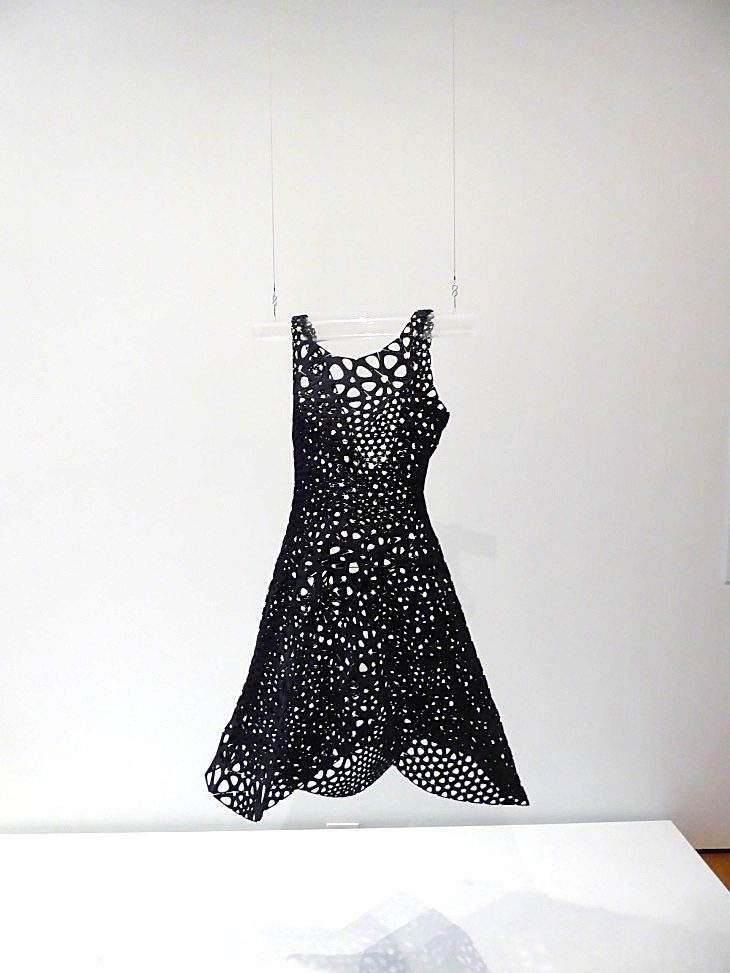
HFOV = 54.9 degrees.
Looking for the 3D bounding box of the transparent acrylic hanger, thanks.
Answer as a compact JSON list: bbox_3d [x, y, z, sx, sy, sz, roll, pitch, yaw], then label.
[{"bbox_3d":[-0.010,-0.307,1.372,0.439,0.034,0.032,0,4,12],"label":"transparent acrylic hanger"}]

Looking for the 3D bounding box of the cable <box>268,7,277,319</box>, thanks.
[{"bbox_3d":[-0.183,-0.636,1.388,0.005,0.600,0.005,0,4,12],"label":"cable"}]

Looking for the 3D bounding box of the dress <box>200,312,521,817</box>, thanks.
[{"bbox_3d":[-0.001,0.155,1.399,0.637,0.998,0.320,0,4,12],"label":"dress"}]

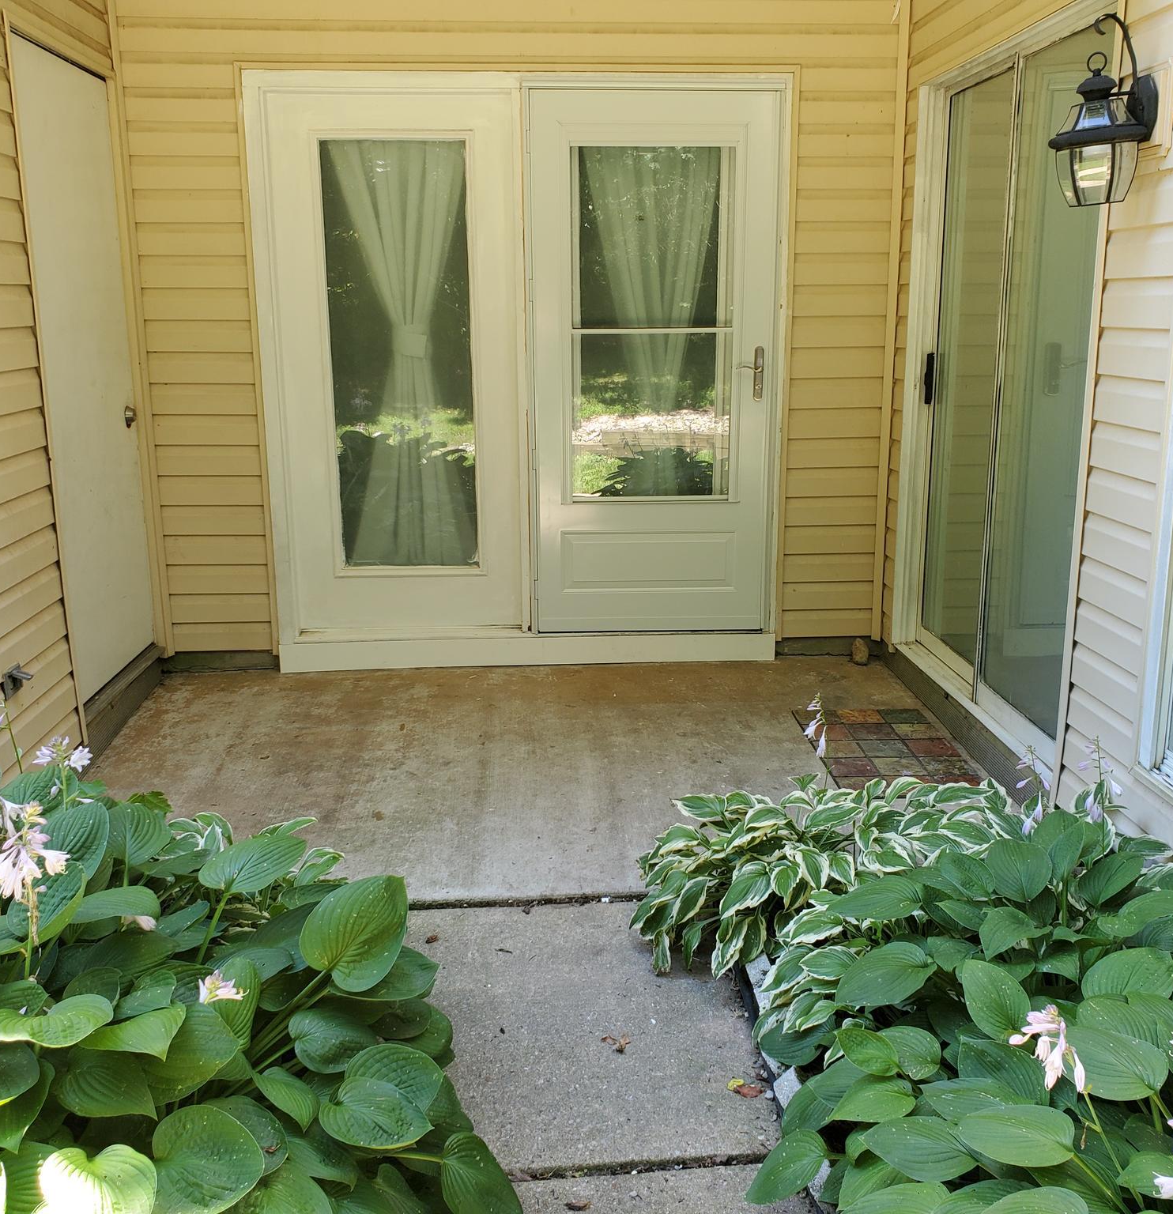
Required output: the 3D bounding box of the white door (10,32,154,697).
[{"bbox_3d":[-1.628,-0.746,4.027,0.060,1.990,0.800,-1,14,-3],"label":"white door"}]

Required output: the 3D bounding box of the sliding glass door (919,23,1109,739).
[{"bbox_3d":[1.235,-0.679,3.742,0.090,1.960,1.450,-1,14,-3],"label":"sliding glass door"}]

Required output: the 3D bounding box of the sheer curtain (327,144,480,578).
[{"bbox_3d":[-0.700,-0.939,4.651,0.540,1.610,0.080,-1,14,-3],"label":"sheer curtain"}]

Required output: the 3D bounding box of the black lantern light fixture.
[{"bbox_3d":[1.118,-1.079,2.648,0.210,0.380,0.190,-1,14,-3],"label":"black lantern light fixture"}]

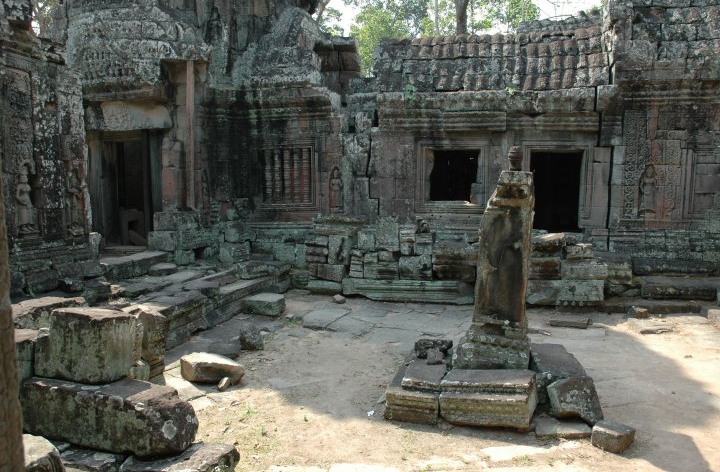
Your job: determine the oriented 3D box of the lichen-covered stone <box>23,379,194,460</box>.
[{"bbox_3d":[-2.050,1.455,4.481,1.360,0.380,0.460,2,7,14],"label":"lichen-covered stone"}]

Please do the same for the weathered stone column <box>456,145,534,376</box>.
[{"bbox_3d":[1.400,0.211,5.724,0.720,2.280,0.580,1,7,8],"label":"weathered stone column"}]

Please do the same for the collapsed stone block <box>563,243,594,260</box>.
[{"bbox_3d":[3.532,0.247,8.750,0.467,0.253,0.389,1,5,12],"label":"collapsed stone block"}]

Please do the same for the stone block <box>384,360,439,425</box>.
[{"bbox_3d":[0.600,1.602,5.707,0.500,0.280,0.950,2,7,17],"label":"stone block"}]

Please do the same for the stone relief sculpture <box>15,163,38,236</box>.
[{"bbox_3d":[-4.618,-0.506,7.486,0.165,1.001,0.311,1,5,13],"label":"stone relief sculpture"}]

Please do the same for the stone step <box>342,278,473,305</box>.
[{"bbox_3d":[0.930,1.005,10.339,2.400,0.380,0.450,2,7,16],"label":"stone step"}]

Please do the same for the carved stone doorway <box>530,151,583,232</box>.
[{"bbox_3d":[3.380,-0.765,9.333,0.865,1.381,0.311,1,5,12],"label":"carved stone doorway"}]

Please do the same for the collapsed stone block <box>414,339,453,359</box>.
[{"bbox_3d":[0.663,1.010,4.861,0.321,0.136,0.185,1,5,14],"label":"collapsed stone block"}]

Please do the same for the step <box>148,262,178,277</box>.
[{"bbox_3d":[-3.750,0.633,10.295,0.450,0.130,0.420,3,7,25],"label":"step"}]

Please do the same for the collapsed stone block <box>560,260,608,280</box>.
[{"bbox_3d":[3.605,0.551,8.701,0.671,0.282,0.408,1,5,12],"label":"collapsed stone block"}]

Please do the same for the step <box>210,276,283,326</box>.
[{"bbox_3d":[-2.030,1.083,9.512,0.450,0.420,2.000,3,7,23],"label":"step"}]

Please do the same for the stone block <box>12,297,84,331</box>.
[{"bbox_3d":[-3.980,1.023,6.584,0.520,0.350,1.300,0,4,7],"label":"stone block"}]

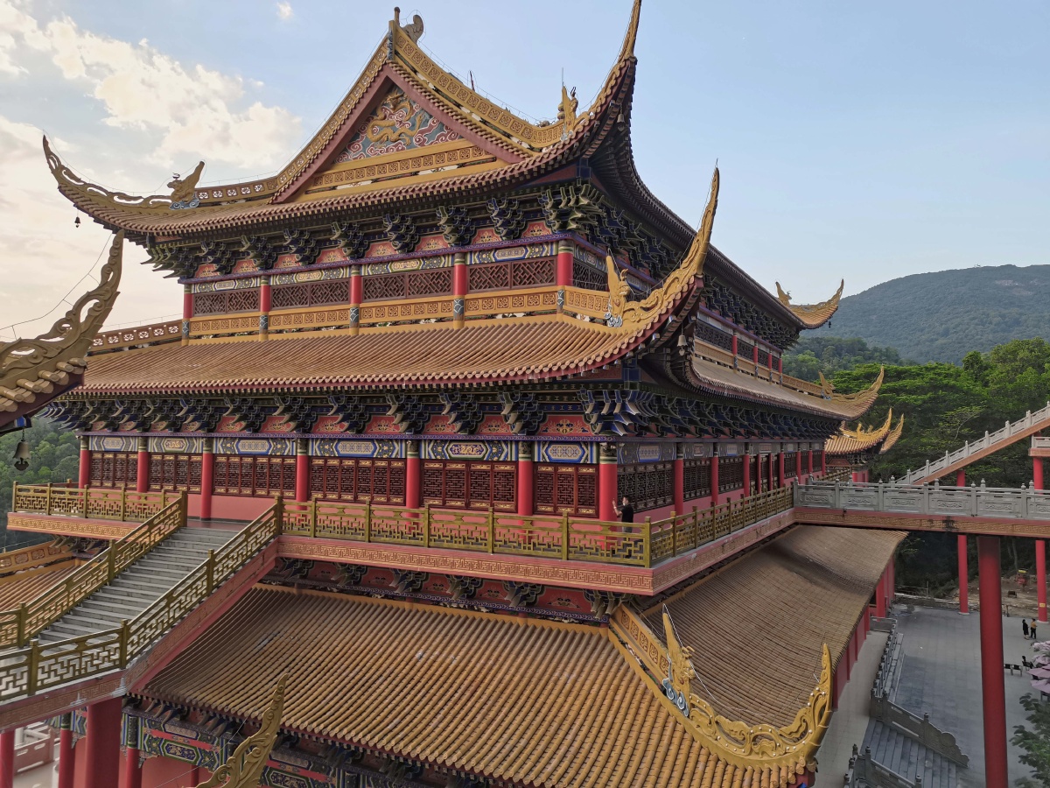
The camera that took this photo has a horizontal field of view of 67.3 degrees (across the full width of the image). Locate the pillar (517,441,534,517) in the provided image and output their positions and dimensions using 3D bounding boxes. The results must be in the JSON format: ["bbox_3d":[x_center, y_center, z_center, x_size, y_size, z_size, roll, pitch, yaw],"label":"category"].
[{"bbox_3d":[0.052,3.014,23.842,0.484,3.168,0.484,1,-3,0],"label":"pillar"}]

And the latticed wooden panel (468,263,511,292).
[{"bbox_3d":[-1.296,-4.138,28.237,1.882,1.019,0.098,-1,-4,28],"label":"latticed wooden panel"}]

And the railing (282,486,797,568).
[{"bbox_3d":[2.396,4.377,31.609,12.823,1.248,20.686,-1,-4,28],"label":"railing"}]

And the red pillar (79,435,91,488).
[{"bbox_3d":[-19.113,3.419,34.334,0.460,3.137,0.460,-1,-4,28],"label":"red pillar"}]

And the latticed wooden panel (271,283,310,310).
[{"bbox_3d":[-9.632,-3.971,32.416,2.142,1.061,0.120,-1,-4,28],"label":"latticed wooden panel"}]

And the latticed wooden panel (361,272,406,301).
[{"bbox_3d":[-5.385,-4.052,30.182,2.122,1.061,0.120,-1,-4,28],"label":"latticed wooden panel"}]

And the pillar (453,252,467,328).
[{"bbox_3d":[-2.353,-3.793,28.943,0.460,2.788,0.460,-1,-4,28],"label":"pillar"}]

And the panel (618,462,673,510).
[{"bbox_3d":[4.061,2.987,25.753,0.120,1.573,6.489,-1,-4,28],"label":"panel"}]

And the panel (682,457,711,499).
[{"bbox_3d":[6.760,3.324,31.044,0.098,1.568,4.410,-1,-4,28],"label":"panel"}]

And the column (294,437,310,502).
[{"bbox_3d":[-7.934,3.153,28.155,0.412,3.136,0.412,-1,-4,28],"label":"column"}]

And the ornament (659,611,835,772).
[{"bbox_3d":[4.227,5.952,16.274,0.568,3.058,6.272,2,-3,-17],"label":"ornament"}]

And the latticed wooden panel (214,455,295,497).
[{"bbox_3d":[-10.282,3.100,29.718,4.274,1.566,0.120,-1,-4,28],"label":"latticed wooden panel"}]

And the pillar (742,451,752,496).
[{"bbox_3d":[10.735,3.935,38.466,0.460,3.067,0.460,-1,-4,28],"label":"pillar"}]

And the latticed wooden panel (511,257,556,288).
[{"bbox_3d":[0.303,-4.191,27.552,1.735,0.923,0.120,-1,-4,28],"label":"latticed wooden panel"}]

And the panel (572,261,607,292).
[{"bbox_3d":[2.373,-4.061,28.543,0.120,1.061,3.816,-1,-4,28],"label":"panel"}]

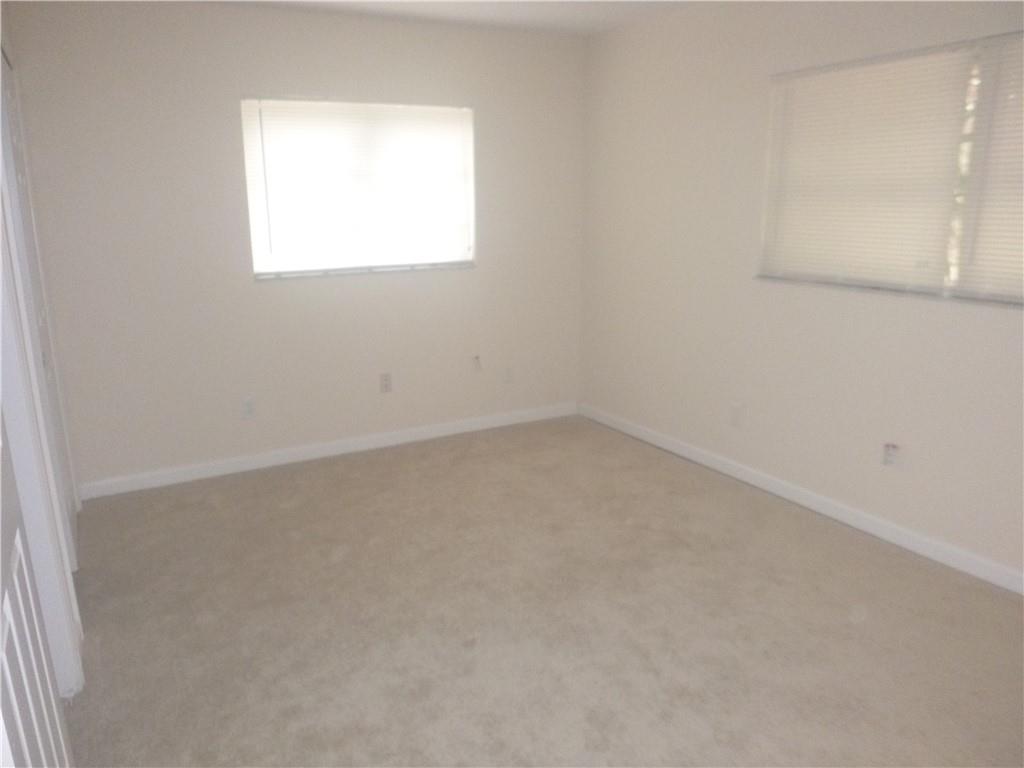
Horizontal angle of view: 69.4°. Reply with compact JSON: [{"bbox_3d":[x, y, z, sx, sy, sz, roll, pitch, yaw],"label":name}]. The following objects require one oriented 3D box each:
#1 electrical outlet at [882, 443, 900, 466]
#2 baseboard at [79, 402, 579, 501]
[{"bbox_3d":[1.635,0.306,3.191,0.010,0.115,0.072,-8,16,-29],"label":"electrical outlet"},{"bbox_3d":[-0.866,0.359,4.491,3.075,0.090,0.018,-8,16,-29],"label":"baseboard"}]

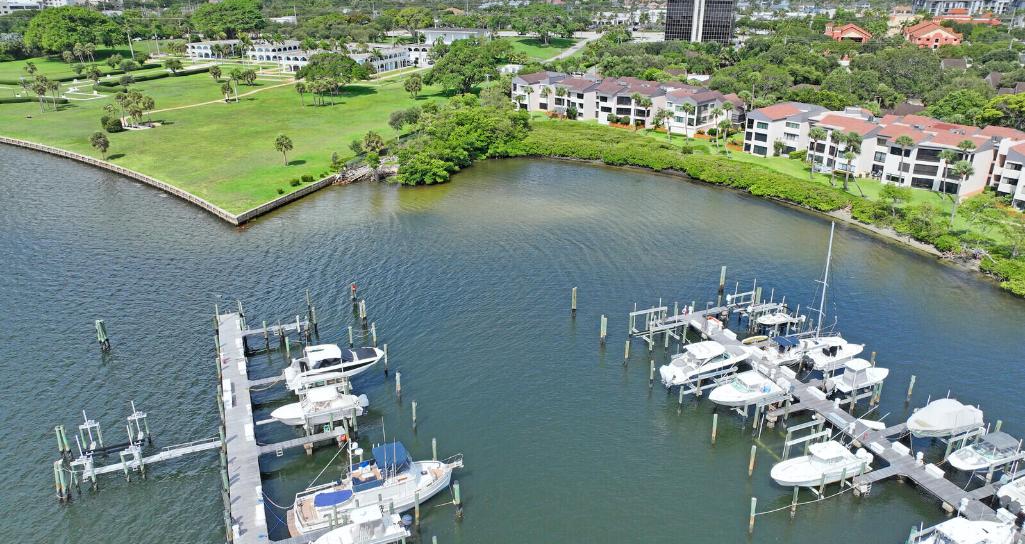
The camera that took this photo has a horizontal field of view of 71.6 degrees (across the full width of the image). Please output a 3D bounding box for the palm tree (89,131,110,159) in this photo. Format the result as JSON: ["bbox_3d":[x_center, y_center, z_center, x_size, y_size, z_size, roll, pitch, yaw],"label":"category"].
[{"bbox_3d":[-86.439,-26.486,149.523,4.083,5.793,4.083,0,23,0],"label":"palm tree"}]

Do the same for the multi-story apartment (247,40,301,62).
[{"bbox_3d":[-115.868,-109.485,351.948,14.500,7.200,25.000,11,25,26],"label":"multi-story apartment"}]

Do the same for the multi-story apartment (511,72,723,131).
[{"bbox_3d":[29.641,-49.948,204.831,63.000,10.500,18.000,18,29,37],"label":"multi-story apartment"}]

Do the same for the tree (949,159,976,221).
[{"bbox_3d":[66.668,-11.497,106.536,3.478,10.506,3.478,0,23,0],"label":"tree"}]

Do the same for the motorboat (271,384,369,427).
[{"bbox_3d":[-17.692,12.530,64.999,8.400,3.200,2.700,-9,24,-20],"label":"motorboat"}]

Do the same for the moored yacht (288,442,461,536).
[{"bbox_3d":[-10.070,16.031,53.579,13.200,4.600,4.100,-8,24,-19],"label":"moored yacht"}]

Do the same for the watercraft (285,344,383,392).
[{"bbox_3d":[-16.911,8.781,68.112,9.400,3.400,3.100,-7,24,-17],"label":"watercraft"}]

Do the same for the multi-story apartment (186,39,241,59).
[{"bbox_3d":[-150.008,-113.499,361.664,14.500,7.200,23.000,11,25,26],"label":"multi-story apartment"}]

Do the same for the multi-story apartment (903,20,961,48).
[{"bbox_3d":[206.552,-117.010,352.615,20.000,13.000,28.000,8,24,18],"label":"multi-story apartment"}]

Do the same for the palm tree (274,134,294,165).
[{"bbox_3d":[-46.320,-24.756,145.025,3.755,6.146,3.755,0,23,0],"label":"palm tree"}]

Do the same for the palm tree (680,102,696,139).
[{"bbox_3d":[40.067,-34.013,162.342,2.835,9.131,2.835,0,23,0],"label":"palm tree"}]

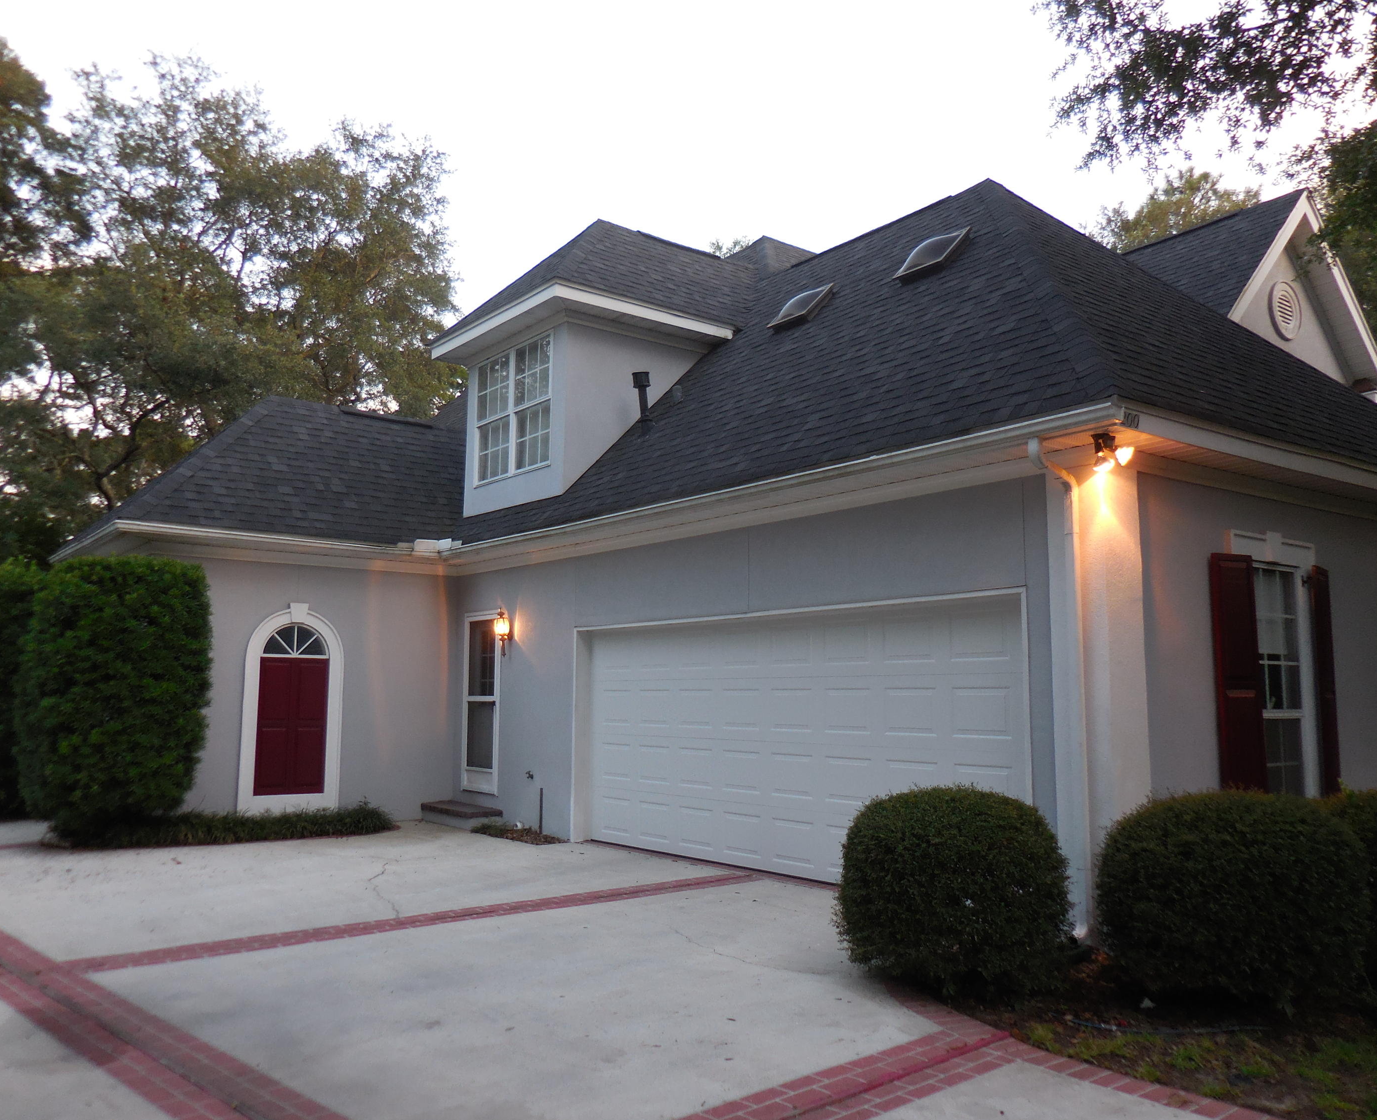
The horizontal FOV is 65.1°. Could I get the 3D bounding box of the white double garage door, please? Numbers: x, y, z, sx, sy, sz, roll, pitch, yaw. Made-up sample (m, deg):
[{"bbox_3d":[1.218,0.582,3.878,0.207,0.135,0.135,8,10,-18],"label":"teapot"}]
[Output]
[{"bbox_3d":[0.647,1.532,9.078,0.070,2.140,5.220,6,-9,-38],"label":"white double garage door"}]

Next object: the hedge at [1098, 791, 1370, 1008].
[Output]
[{"bbox_3d":[2.694,1.652,5.386,1.243,0.956,1.151,6,-9,-38],"label":"hedge"}]

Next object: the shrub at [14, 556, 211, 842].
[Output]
[{"bbox_3d":[-5.710,1.388,10.749,1.657,2.832,1.381,6,-9,-38],"label":"shrub"}]

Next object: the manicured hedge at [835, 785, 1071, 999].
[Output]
[{"bbox_3d":[1.358,1.672,5.596,1.165,0.971,1.165,0,-7,0],"label":"manicured hedge"}]

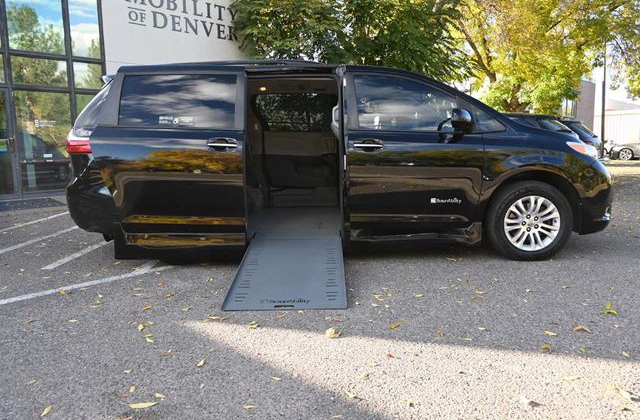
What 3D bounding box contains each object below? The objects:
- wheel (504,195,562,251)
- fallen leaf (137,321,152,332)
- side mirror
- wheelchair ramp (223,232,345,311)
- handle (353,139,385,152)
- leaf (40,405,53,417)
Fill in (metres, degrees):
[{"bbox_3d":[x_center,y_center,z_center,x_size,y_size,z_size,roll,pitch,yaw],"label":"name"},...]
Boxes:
[{"bbox_3d":[1.847,0.111,4.239,0.490,0.490,0.180,-1,8,1],"label":"wheel"},{"bbox_3d":[-0.996,0.664,2.727,0.078,0.020,0.085,-4,8,-21],"label":"fallen leaf"},{"bbox_3d":[1.177,-0.738,3.978,0.170,0.200,0.240,-1,8,1],"label":"side mirror"},{"bbox_3d":[-0.212,0.450,3.666,0.785,0.050,1.358,-1,16,1],"label":"wheelchair ramp"},{"bbox_3d":[0.410,-0.546,4.060,0.260,0.090,0.060,-1,7,1],"label":"handle"},{"bbox_3d":[-1.058,0.779,1.855,0.030,0.015,0.066,-1,7,0],"label":"leaf"}]

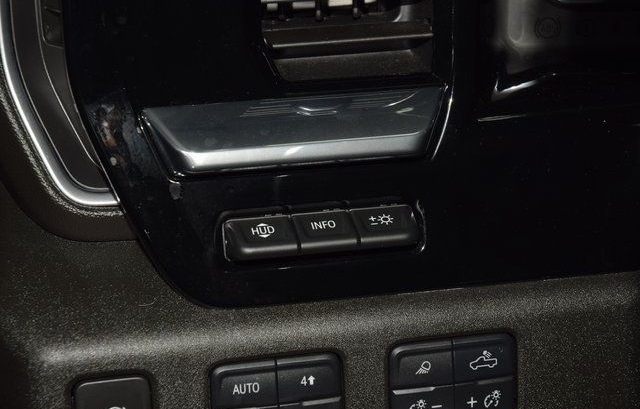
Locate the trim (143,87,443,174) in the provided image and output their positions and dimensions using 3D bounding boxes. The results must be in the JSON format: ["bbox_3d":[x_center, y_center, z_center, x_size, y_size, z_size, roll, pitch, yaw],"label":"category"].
[{"bbox_3d":[-0.006,-0.028,0.700,0.117,0.018,0.027,-5,21,-13],"label":"trim"}]

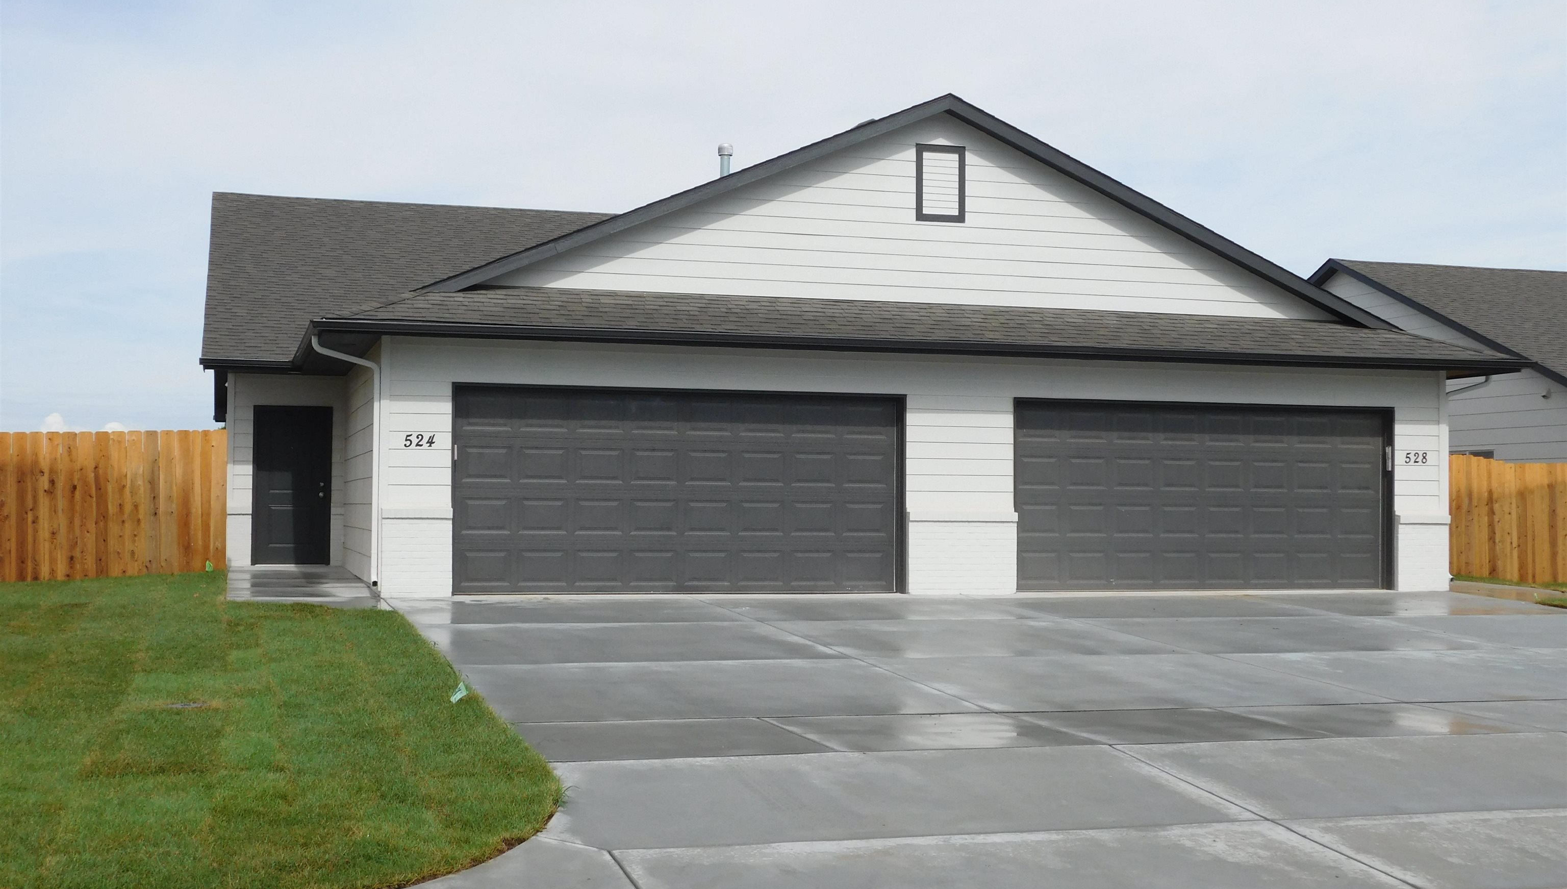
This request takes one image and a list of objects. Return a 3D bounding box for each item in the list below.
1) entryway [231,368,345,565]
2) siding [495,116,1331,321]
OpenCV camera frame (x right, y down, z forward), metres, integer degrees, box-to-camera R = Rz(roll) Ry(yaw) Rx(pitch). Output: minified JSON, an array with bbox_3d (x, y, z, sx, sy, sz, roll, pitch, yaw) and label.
[{"bbox_3d":[-6.488,0.331,23.701,1.500,2.550,0.300,1,-3,-17],"label":"entryway"},{"bbox_3d":[1.822,-2.692,20.638,10.120,2.210,0.200,1,-3,-17],"label":"siding"}]

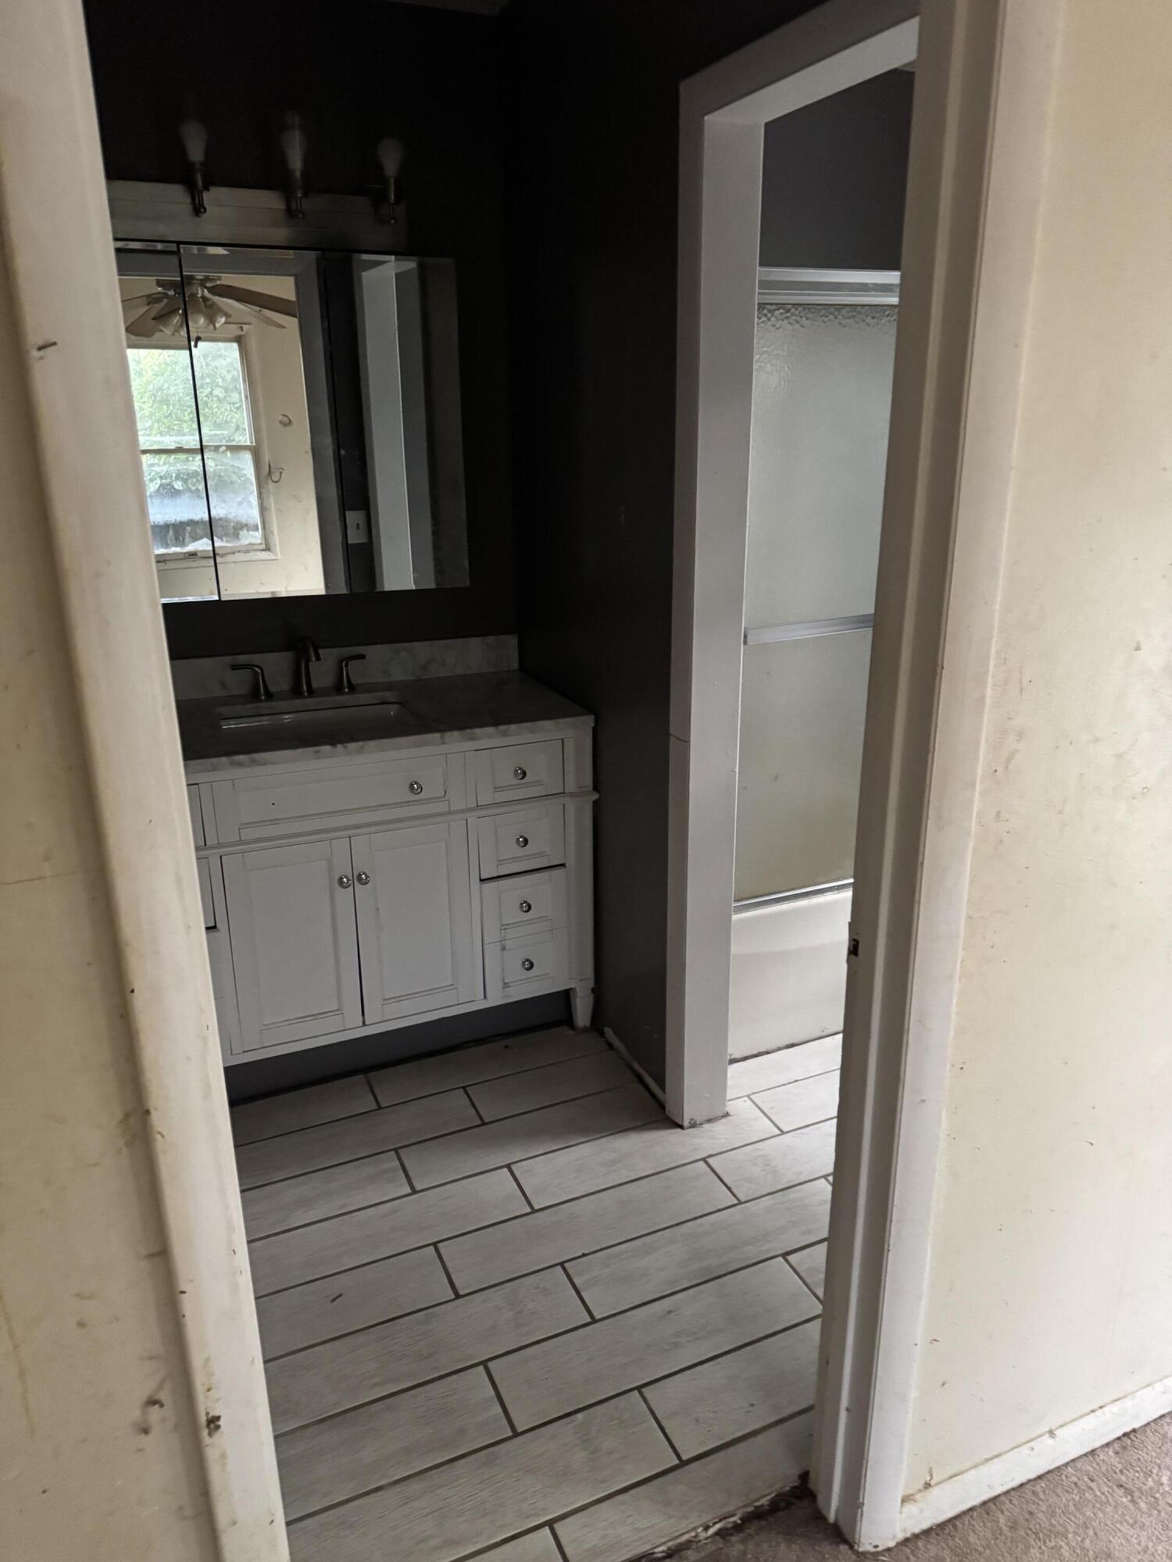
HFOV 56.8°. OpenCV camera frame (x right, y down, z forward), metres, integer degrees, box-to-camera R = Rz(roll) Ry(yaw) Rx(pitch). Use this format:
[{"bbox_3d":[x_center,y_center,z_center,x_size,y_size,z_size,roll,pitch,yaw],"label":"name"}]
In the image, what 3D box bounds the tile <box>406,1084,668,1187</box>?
[{"bbox_3d":[-0.114,0.813,2.483,0.606,0.010,0.151,-9,20,-22],"label":"tile"}]

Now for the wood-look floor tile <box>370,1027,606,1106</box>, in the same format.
[{"bbox_3d":[-0.246,0.732,2.802,0.611,0.010,0.152,-9,22,-22],"label":"wood-look floor tile"}]

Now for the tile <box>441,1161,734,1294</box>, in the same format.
[{"bbox_3d":[0.007,0.929,2.262,0.610,0.010,0.152,-9,22,-22],"label":"tile"}]

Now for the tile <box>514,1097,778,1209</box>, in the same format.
[{"bbox_3d":[0.143,0.829,2.426,0.606,0.010,0.151,-9,20,-22],"label":"tile"}]

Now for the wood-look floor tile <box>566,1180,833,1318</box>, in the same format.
[{"bbox_3d":[0.267,0.949,2.209,0.610,0.010,0.152,-9,22,-22],"label":"wood-look floor tile"}]

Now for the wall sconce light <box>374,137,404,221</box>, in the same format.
[{"bbox_3d":[-0.462,-1.412,2.551,0.066,0.180,0.095,-9,20,-22],"label":"wall sconce light"}]

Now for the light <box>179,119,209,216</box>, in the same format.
[{"bbox_3d":[-0.858,-1.349,2.389,0.066,0.190,0.095,-9,20,-22],"label":"light"}]

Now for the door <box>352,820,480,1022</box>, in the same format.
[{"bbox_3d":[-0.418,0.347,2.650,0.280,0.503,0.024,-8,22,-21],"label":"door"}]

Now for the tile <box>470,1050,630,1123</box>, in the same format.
[{"bbox_3d":[-0.086,0.766,2.707,0.400,0.010,0.152,-9,22,-22],"label":"tile"}]

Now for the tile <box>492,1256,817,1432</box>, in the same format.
[{"bbox_3d":[0.135,0.997,1.935,0.606,0.010,0.151,-9,20,-22],"label":"tile"}]

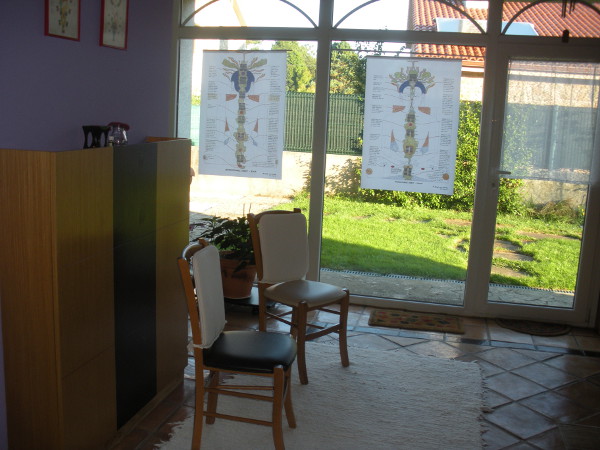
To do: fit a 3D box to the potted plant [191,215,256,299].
[{"bbox_3d":[-0.541,0.228,4.749,0.580,0.620,0.530,5,10,13],"label":"potted plant"}]

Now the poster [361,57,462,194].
[{"bbox_3d":[0.820,-0.738,4.633,0.700,1.000,0.015,5,10,13],"label":"poster"}]

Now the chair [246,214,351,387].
[{"bbox_3d":[0.002,0.394,3.630,0.480,0.890,0.430,11,13,39],"label":"chair"}]

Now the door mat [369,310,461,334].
[{"bbox_3d":[0.868,0.707,4.588,0.680,0.018,0.370,5,10,13],"label":"door mat"}]

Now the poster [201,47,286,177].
[{"bbox_3d":[-0.465,-0.871,4.922,0.700,1.000,0.015,5,10,13],"label":"poster"}]

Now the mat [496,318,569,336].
[{"bbox_3d":[1.714,0.753,4.537,0.570,0.014,0.300,5,10,13],"label":"mat"}]

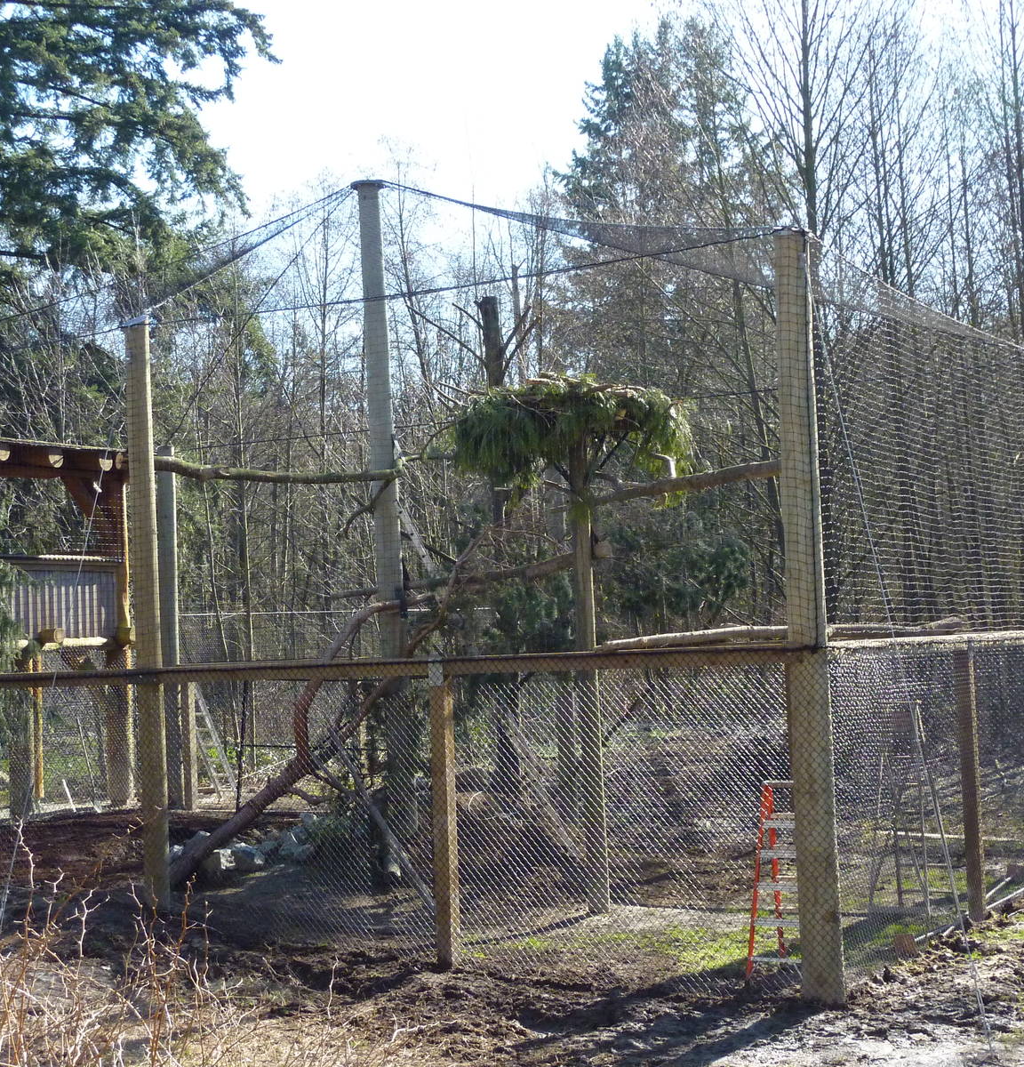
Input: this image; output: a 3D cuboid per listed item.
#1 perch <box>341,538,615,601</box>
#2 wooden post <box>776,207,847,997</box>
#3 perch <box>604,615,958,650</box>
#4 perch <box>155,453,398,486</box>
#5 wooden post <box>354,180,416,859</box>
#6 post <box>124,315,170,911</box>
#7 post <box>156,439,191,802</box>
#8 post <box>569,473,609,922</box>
[{"bbox_3d":[-0.602,0.406,20.230,0.200,0.336,5.508,0,-4,-35],"label":"perch"},{"bbox_3d":[2.321,0.619,14.504,0.320,6.072,0.320,-4,-4,29],"label":"wooden post"},{"bbox_3d":[2.568,0.893,16.676,4.652,0.175,0.140,0,-4,-36],"label":"perch"},{"bbox_3d":[-2.548,-0.673,19.466,0.160,0.263,3.708,-5,-4,44],"label":"perch"},{"bbox_3d":[-1.442,-0.247,21.161,0.310,7.682,0.310,-5,-4,29],"label":"wooden post"},{"bbox_3d":[-3.491,0.741,17.695,0.240,5.647,0.240,-4,-4,29],"label":"post"},{"bbox_3d":[-5.074,1.394,27.566,0.250,5.381,0.250,-4,-4,29],"label":"post"},{"bbox_3d":[0.745,1.467,17.733,0.180,4.328,0.180,-4,-4,29],"label":"post"}]

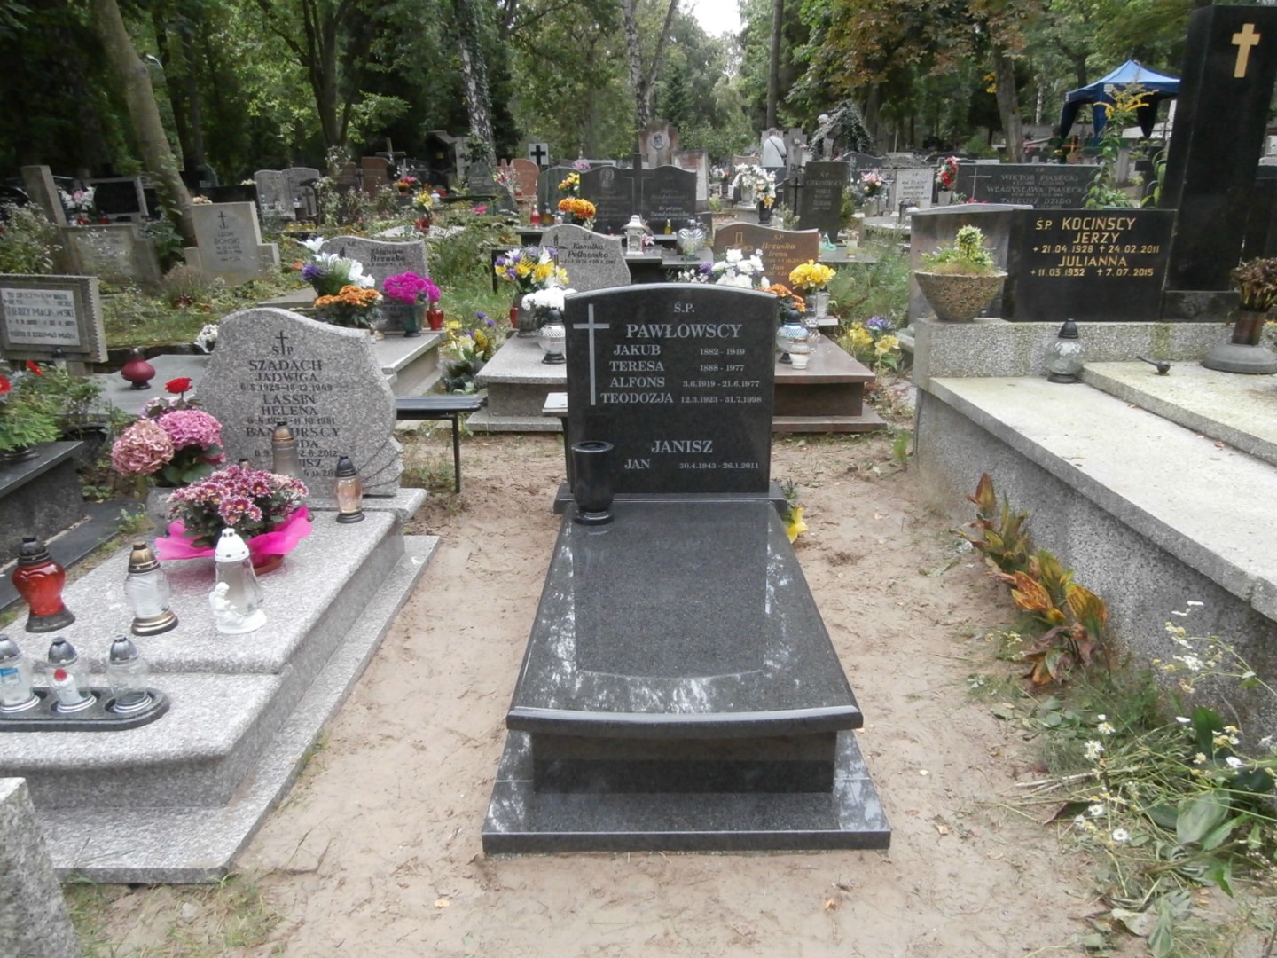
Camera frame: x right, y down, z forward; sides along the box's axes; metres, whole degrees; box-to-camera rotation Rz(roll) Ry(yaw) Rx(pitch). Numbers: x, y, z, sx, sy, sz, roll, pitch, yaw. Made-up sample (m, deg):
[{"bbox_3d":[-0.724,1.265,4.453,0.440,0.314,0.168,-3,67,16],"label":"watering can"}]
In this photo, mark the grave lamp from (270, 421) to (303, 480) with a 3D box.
[{"bbox_3d":[-1.339,-0.042,3.339,0.120,0.290,0.120,0,17,1],"label":"grave lamp"}]

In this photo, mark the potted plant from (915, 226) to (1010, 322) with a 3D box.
[{"bbox_3d":[1.585,-1.030,4.403,0.470,0.480,0.450,0,18,0],"label":"potted plant"}]

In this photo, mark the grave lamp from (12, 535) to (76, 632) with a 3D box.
[{"bbox_3d":[-1.719,0.303,2.563,0.140,0.275,0.135,0,18,0],"label":"grave lamp"}]

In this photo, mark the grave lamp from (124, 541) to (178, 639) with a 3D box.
[{"bbox_3d":[-1.376,0.297,2.484,0.125,0.255,0.125,0,17,1],"label":"grave lamp"}]

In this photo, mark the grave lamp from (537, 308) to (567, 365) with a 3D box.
[{"bbox_3d":[-0.550,-0.954,5.799,0.220,0.360,0.220,0,17,1],"label":"grave lamp"}]

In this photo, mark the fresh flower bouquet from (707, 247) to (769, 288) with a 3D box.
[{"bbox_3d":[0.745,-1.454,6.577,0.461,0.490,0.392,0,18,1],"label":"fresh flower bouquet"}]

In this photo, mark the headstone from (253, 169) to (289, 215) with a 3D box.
[{"bbox_3d":[-5.813,-4.519,14.000,0.580,0.760,0.120,0,17,1],"label":"headstone"}]

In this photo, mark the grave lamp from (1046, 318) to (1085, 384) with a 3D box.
[{"bbox_3d":[2.342,-0.718,4.801,0.205,0.340,0.205,0,17,1],"label":"grave lamp"}]

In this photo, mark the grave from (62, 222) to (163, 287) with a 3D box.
[{"bbox_3d":[-5.027,-2.128,8.451,0.860,0.620,0.180,0,18,0],"label":"grave"}]

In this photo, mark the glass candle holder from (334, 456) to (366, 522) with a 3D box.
[{"bbox_3d":[-1.178,0.034,3.597,0.122,0.252,0.122,0,18,1],"label":"glass candle holder"}]

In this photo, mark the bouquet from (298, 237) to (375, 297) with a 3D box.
[{"bbox_3d":[-2.318,-1.621,6.800,0.540,0.460,0.420,0,17,1],"label":"bouquet"}]

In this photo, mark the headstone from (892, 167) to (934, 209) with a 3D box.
[{"bbox_3d":[4.100,-4.331,13.277,0.617,0.624,0.108,0,18,1],"label":"headstone"}]

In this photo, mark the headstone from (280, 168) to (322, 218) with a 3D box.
[{"bbox_3d":[-5.307,-4.507,13.963,0.588,0.775,0.127,0,18,1],"label":"headstone"}]

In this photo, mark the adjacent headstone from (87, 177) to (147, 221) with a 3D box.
[{"bbox_3d":[-6.387,-3.437,10.858,0.640,0.520,0.160,0,18,0],"label":"adjacent headstone"}]

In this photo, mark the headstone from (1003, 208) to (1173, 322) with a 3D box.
[{"bbox_3d":[2.190,-1.060,4.413,0.764,0.539,0.118,0,18,1],"label":"headstone"}]

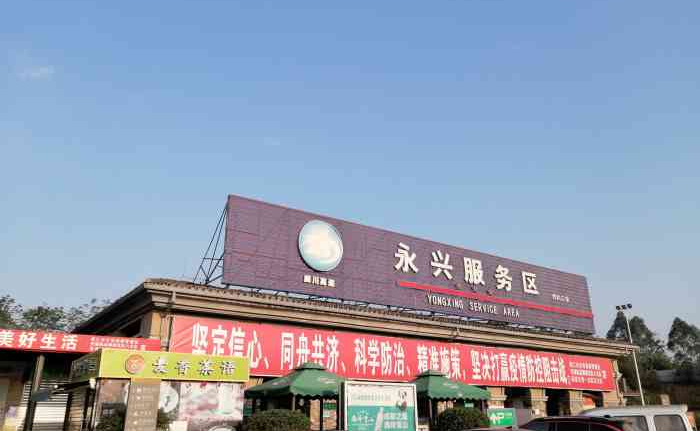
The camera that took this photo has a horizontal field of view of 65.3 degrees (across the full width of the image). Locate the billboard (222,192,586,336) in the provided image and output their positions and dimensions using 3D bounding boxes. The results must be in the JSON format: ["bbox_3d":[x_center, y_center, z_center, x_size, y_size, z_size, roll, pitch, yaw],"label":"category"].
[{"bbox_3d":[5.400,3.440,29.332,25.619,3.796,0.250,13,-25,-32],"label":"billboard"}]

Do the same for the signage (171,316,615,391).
[{"bbox_3d":[5.169,7.413,27.209,28.240,1.980,0.150,13,-25,-32],"label":"signage"}]

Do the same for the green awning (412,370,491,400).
[{"bbox_3d":[3.033,6.258,20.146,2.890,1.079,2.890,13,-25,-32],"label":"green awning"}]

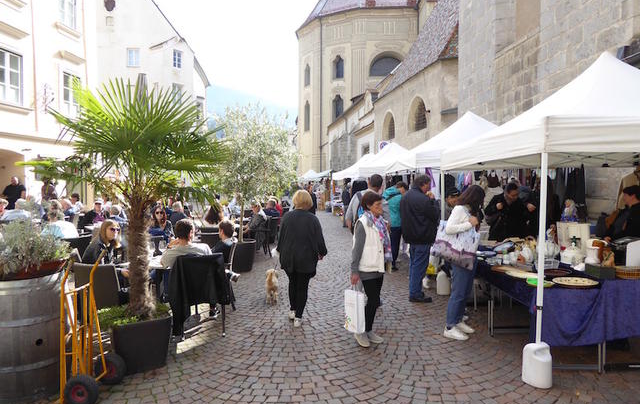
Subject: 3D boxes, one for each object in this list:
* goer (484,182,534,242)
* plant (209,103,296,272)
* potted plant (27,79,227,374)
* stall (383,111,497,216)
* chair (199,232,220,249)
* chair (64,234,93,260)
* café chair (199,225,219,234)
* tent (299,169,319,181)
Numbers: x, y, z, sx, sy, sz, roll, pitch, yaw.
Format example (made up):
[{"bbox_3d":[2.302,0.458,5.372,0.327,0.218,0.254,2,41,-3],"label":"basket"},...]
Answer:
[{"bbox_3d":[2.558,0.549,6.183,0.720,1.660,0.460,0,1,12],"label":"goer"},{"bbox_3d":[-1.280,-0.280,8.766,1.650,3.200,1.600,0,1,0],"label":"plant"},{"bbox_3d":[-1.745,0.175,4.174,1.750,2.500,1.700,-1,2,-38],"label":"potted plant"},{"bbox_3d":[2.938,-0.246,9.068,3.050,3.080,3.050,0,1,-3],"label":"stall"},{"bbox_3d":[-1.569,0.932,6.741,0.550,0.870,0.580,0,1,-3],"label":"chair"},{"bbox_3d":[-3.534,0.936,6.541,0.580,0.870,0.550,1,2,44],"label":"chair"},{"bbox_3d":[-1.965,0.897,8.291,0.550,0.870,0.580,0,1,-6],"label":"café chair"},{"bbox_3d":[-0.813,-1.059,35.970,2.900,2.900,2.900,0,1,-6],"label":"tent"}]

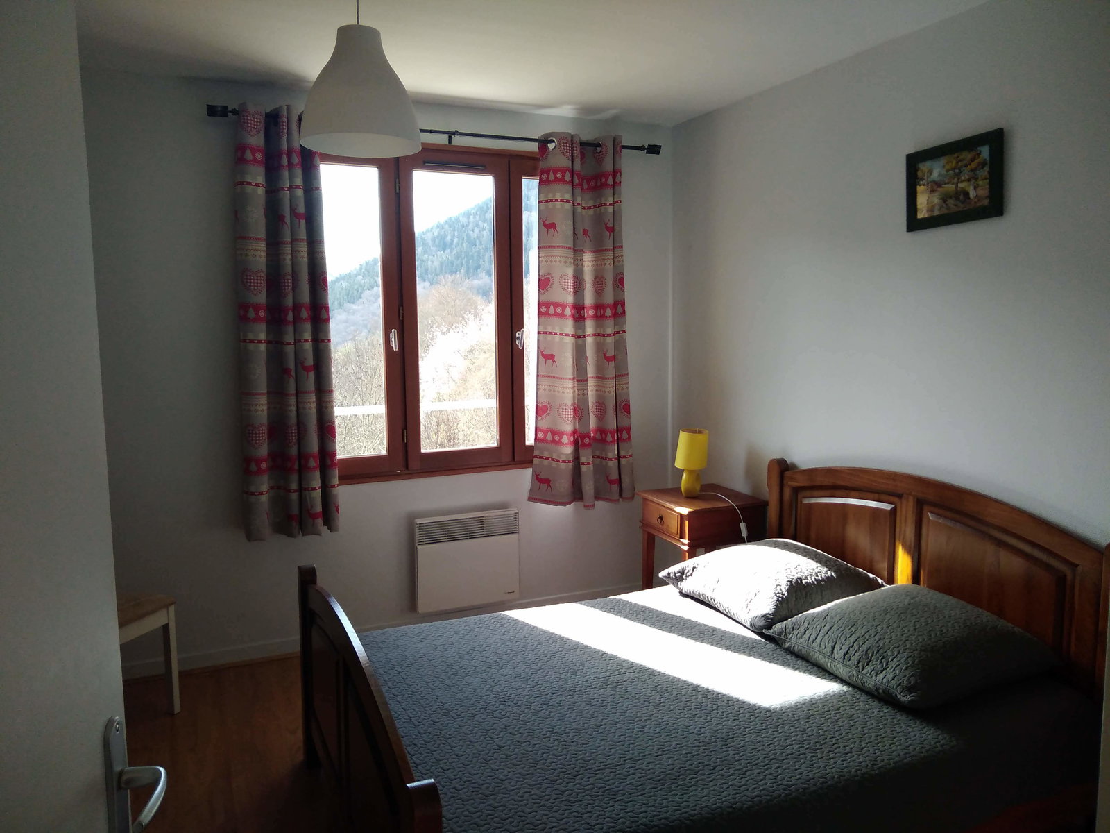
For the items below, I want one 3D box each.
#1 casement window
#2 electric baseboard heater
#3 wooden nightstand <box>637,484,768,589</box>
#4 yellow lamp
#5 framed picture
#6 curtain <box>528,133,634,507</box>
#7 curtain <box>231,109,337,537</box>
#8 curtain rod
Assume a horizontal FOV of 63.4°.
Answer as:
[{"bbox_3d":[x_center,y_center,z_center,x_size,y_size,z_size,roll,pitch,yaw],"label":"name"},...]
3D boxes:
[{"bbox_3d":[-0.464,-0.484,4.244,1.725,1.533,0.090,-3,6,-25],"label":"casement window"},{"bbox_3d":[-0.420,0.683,4.291,0.501,0.433,0.080,-3,6,-25],"label":"electric baseboard heater"},{"bbox_3d":[0.676,0.698,4.160,0.423,0.660,0.490,-3,6,-25],"label":"wooden nightstand"},{"bbox_3d":[0.644,0.214,4.159,0.153,0.303,0.153,-1,5,0],"label":"yellow lamp"},{"bbox_3d":[1.352,-0.788,3.041,0.022,0.273,0.396,-3,4,-25],"label":"framed picture"},{"bbox_3d":[0.146,-0.455,4.397,0.530,1.795,0.150,-3,6,-25],"label":"curtain"},{"bbox_3d":[-1.138,-0.384,3.807,0.365,1.792,0.150,-3,6,-25],"label":"curtain"},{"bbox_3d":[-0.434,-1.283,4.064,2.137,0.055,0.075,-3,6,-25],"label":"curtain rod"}]

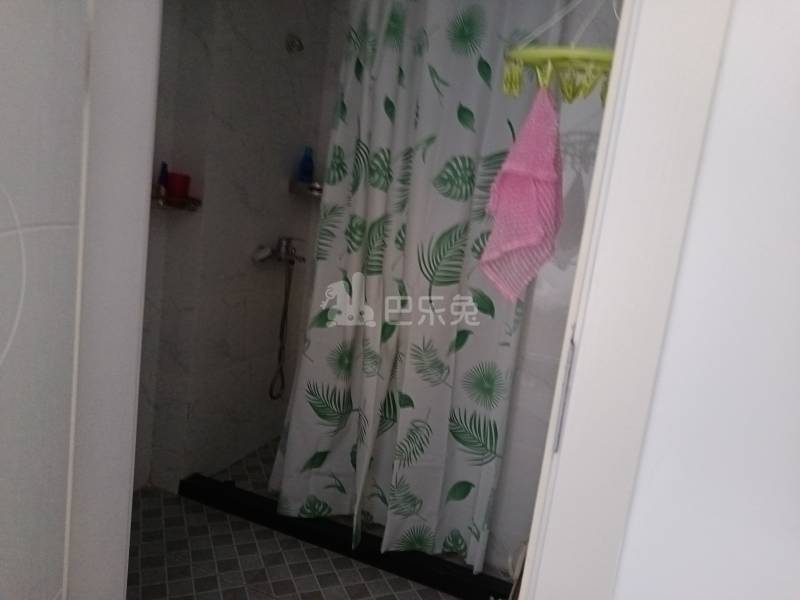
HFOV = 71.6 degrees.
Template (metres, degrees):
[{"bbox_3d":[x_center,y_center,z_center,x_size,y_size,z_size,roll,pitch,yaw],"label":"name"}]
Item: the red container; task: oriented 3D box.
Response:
[{"bbox_3d":[-0.781,-0.399,1.950,0.085,0.092,0.085,10,8,19],"label":"red container"}]

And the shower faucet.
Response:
[{"bbox_3d":[-0.502,-0.215,2.427,0.145,0.116,0.207,10,8,19],"label":"shower faucet"}]

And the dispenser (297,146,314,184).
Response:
[{"bbox_3d":[-0.425,-0.617,2.543,0.069,0.170,0.059,6,8,-12],"label":"dispenser"}]

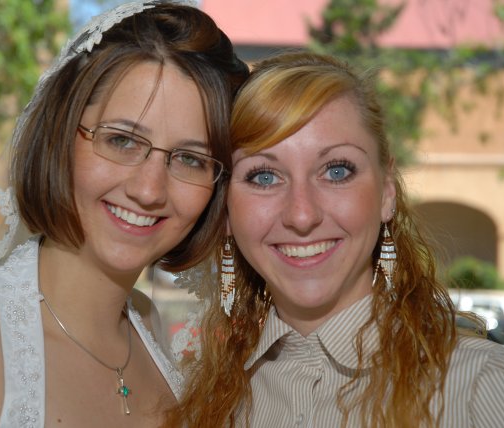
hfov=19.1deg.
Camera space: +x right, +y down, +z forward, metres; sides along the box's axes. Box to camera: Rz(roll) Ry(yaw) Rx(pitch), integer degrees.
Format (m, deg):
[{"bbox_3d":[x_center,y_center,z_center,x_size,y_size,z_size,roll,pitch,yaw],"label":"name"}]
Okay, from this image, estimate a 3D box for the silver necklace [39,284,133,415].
[{"bbox_3d":[-0.154,0.109,1.325,0.120,0.130,0.120,2,-3,-34],"label":"silver necklace"}]

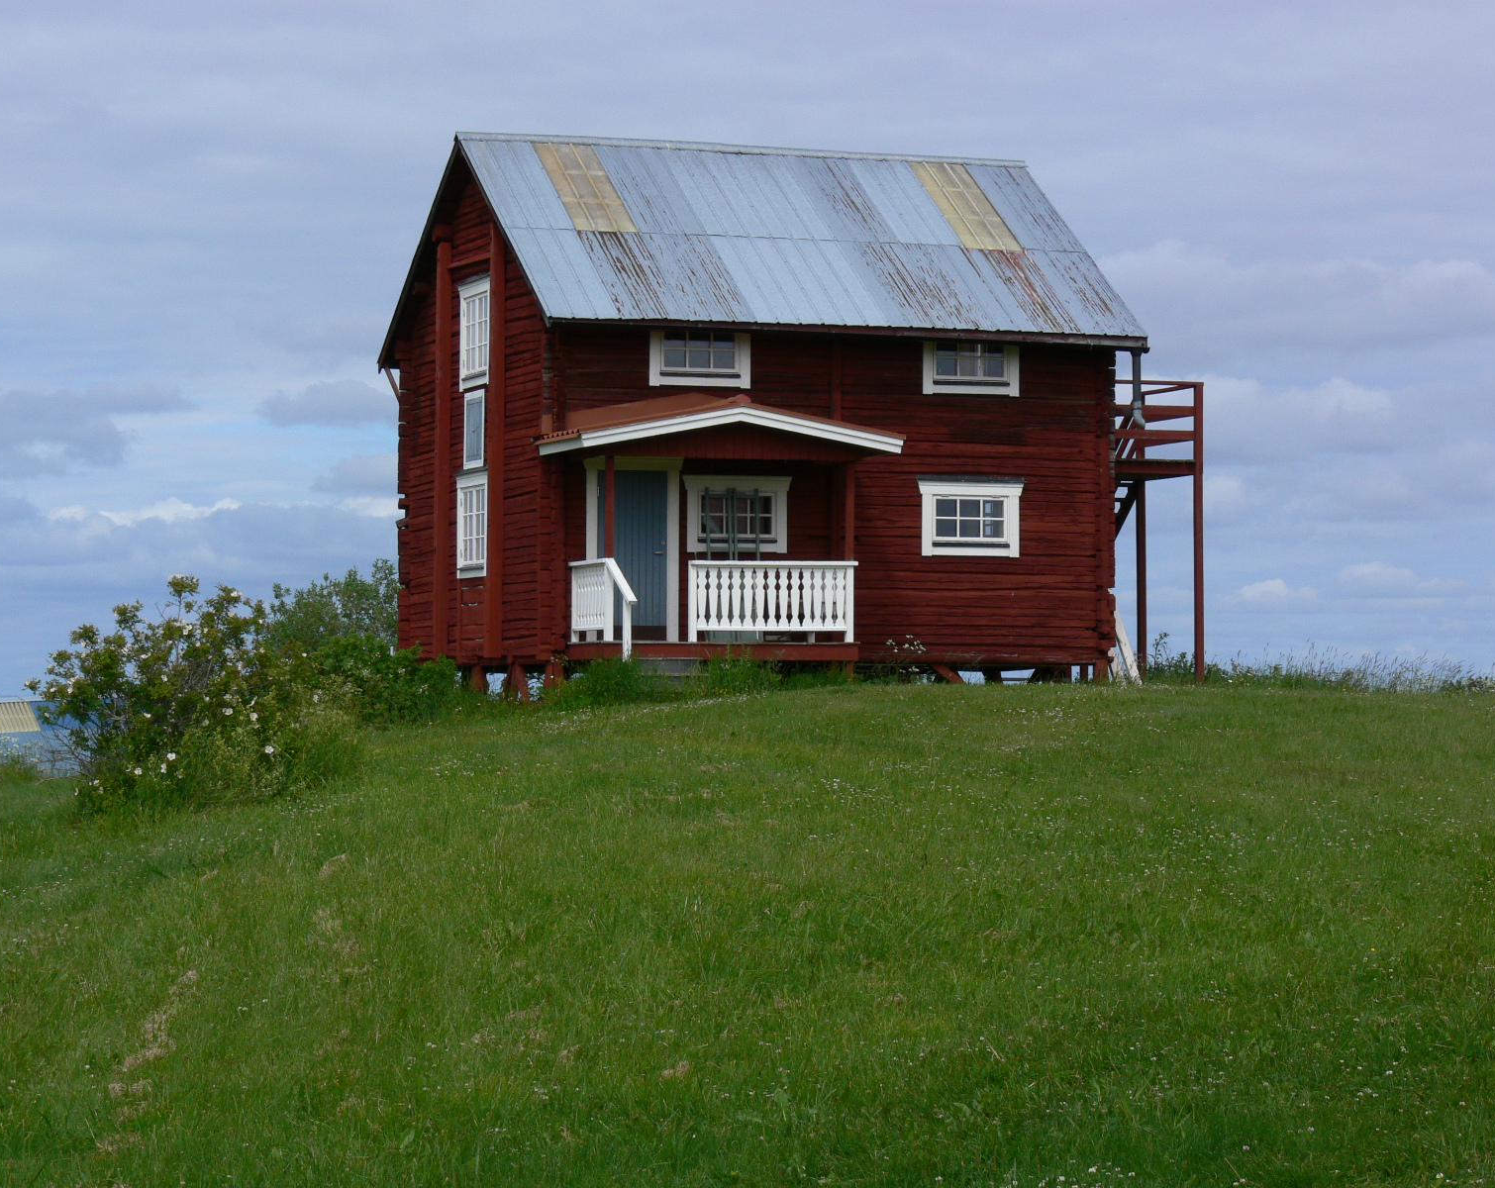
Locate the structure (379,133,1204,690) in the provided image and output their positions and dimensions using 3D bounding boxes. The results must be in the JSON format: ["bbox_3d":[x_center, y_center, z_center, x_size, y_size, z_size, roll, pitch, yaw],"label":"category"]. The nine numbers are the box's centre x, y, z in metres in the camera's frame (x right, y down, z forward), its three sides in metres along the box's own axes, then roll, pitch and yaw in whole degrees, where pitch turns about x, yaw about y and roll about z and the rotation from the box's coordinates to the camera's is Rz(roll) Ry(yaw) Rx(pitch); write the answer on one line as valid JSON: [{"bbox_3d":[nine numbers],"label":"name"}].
[{"bbox_3d":[0.904,-2.208,54.602,9.100,6.940,8.600,1,-2,-21],"label":"structure"}]

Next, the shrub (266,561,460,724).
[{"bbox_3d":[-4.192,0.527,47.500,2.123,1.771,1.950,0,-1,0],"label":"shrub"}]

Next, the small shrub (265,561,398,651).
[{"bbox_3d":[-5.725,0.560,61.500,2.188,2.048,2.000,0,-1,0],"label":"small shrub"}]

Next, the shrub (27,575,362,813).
[{"bbox_3d":[-4.136,0.745,32.500,2.507,1.776,2.200,0,-1,0],"label":"shrub"}]

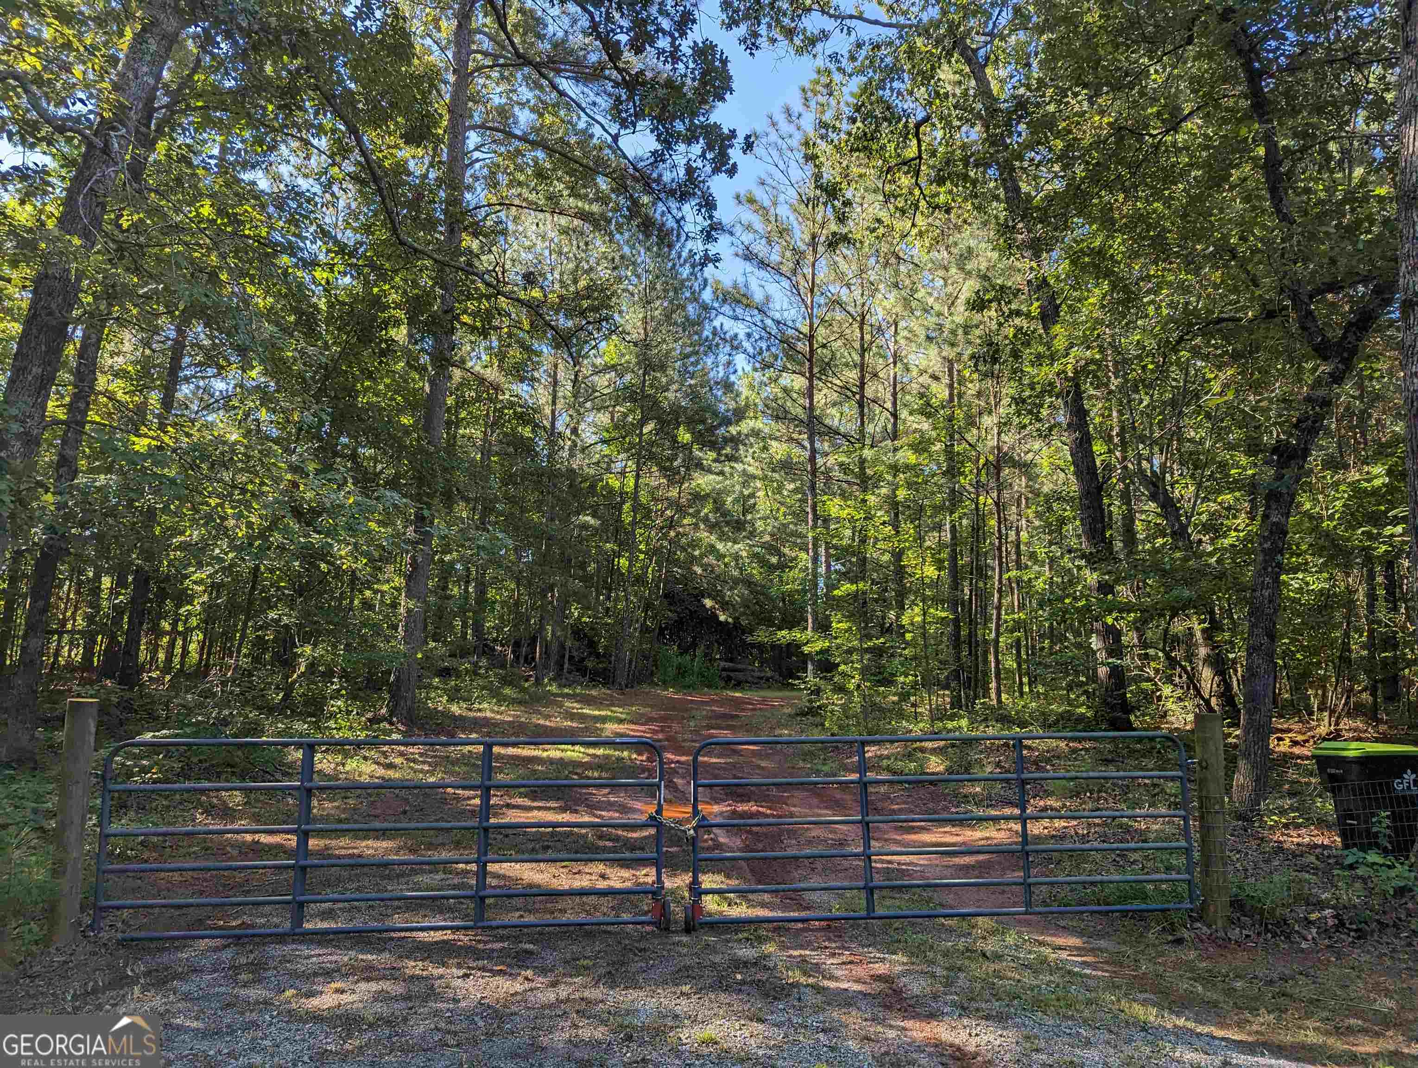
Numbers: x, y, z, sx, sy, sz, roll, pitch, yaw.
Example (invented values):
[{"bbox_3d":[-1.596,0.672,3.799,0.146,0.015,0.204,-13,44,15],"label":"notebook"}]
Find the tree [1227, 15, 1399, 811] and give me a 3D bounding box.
[{"bbox_3d":[6.950,-1.591,11.569,2.000,9.500,1.400,-4,-8,31],"label":"tree"}]

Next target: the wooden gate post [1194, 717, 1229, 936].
[{"bbox_3d":[3.678,2.092,7.222,0.175,1.530,0.175,0,-7,0],"label":"wooden gate post"}]

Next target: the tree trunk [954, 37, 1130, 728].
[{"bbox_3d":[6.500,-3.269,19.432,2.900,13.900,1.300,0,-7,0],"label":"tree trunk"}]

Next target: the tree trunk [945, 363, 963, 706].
[{"bbox_3d":[5.684,-0.183,22.997,0.300,8.300,0.300,0,-7,0],"label":"tree trunk"}]

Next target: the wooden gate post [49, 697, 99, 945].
[{"bbox_3d":[-4.050,1.816,6.291,0.170,1.520,0.170,0,-7,0],"label":"wooden gate post"}]

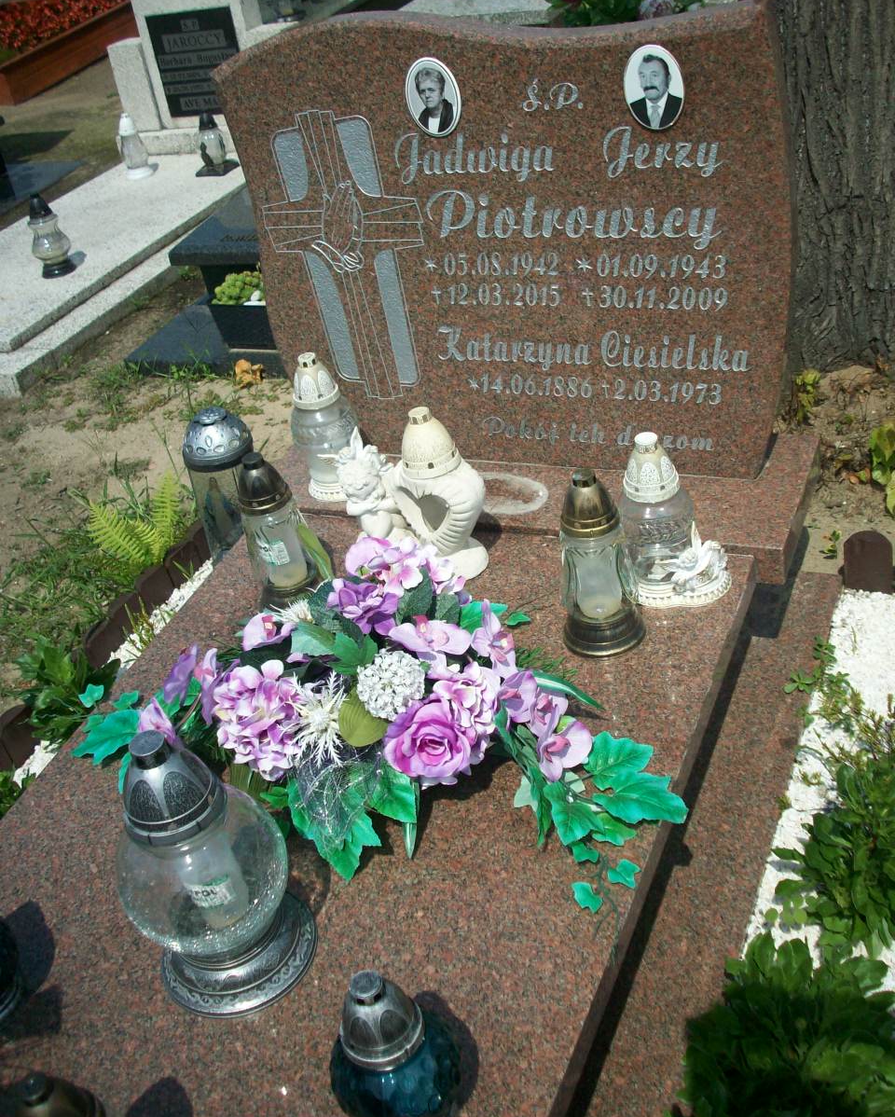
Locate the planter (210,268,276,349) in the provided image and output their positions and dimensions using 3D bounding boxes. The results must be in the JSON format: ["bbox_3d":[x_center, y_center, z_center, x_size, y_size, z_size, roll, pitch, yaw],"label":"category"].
[{"bbox_3d":[-0.473,-0.701,3.526,0.320,0.190,0.200,3,33,21],"label":"planter"}]

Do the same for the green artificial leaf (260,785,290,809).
[{"bbox_3d":[-0.214,0.299,1.593,0.051,0.015,0.035,2,55,36],"label":"green artificial leaf"}]

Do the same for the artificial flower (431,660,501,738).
[{"bbox_3d":[0.022,0.174,1.538,0.082,0.090,0.068,-20,-5,-11],"label":"artificial flower"}]

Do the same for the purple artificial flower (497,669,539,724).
[{"bbox_3d":[0.087,0.172,1.582,0.060,0.070,0.045,11,5,29],"label":"purple artificial flower"}]

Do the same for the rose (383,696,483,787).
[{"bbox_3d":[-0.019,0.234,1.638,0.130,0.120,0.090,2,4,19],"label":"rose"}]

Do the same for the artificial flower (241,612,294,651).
[{"bbox_3d":[-0.270,0.108,1.911,0.080,0.065,0.060,21,20,38],"label":"artificial flower"}]

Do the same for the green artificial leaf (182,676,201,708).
[{"bbox_3d":[-0.373,0.196,1.867,0.034,0.045,0.025,6,3,24],"label":"green artificial leaf"}]

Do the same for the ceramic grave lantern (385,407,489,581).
[{"bbox_3d":[-0.017,-0.108,1.938,0.155,0.277,0.115,6,38,24],"label":"ceramic grave lantern"}]

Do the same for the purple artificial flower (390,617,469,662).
[{"bbox_3d":[-0.021,0.101,1.582,0.097,0.042,0.065,6,38,23],"label":"purple artificial flower"}]

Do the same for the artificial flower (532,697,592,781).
[{"bbox_3d":[0.138,0.219,1.550,0.075,0.090,0.050,5,11,23],"label":"artificial flower"}]

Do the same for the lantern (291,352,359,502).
[{"bbox_3d":[-0.213,-0.223,2.143,0.108,0.251,0.108,6,38,23],"label":"lantern"}]

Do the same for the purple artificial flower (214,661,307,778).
[{"bbox_3d":[-0.257,0.221,1.753,0.140,0.140,0.130,19,19,36],"label":"purple artificial flower"}]

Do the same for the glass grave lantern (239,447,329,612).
[{"bbox_3d":[-0.281,-0.050,2.083,0.115,0.268,0.115,6,38,24],"label":"glass grave lantern"}]

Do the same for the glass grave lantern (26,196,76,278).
[{"bbox_3d":[-1.204,-0.972,3.821,0.113,0.232,0.113,6,38,23],"label":"glass grave lantern"}]

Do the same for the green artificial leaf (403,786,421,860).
[{"bbox_3d":[-0.041,0.300,1.453,0.019,0.012,0.083,0,78,6],"label":"green artificial leaf"}]

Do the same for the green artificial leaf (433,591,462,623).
[{"bbox_3d":[-0.001,0.063,1.639,0.040,0.025,0.050,6,38,23],"label":"green artificial leaf"}]

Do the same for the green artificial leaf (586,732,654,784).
[{"bbox_3d":[0.209,0.245,1.553,0.098,0.022,0.080,-25,37,-17],"label":"green artificial leaf"}]

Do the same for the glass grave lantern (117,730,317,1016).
[{"bbox_3d":[-0.260,0.309,1.342,0.173,0.322,0.173,6,38,23],"label":"glass grave lantern"}]

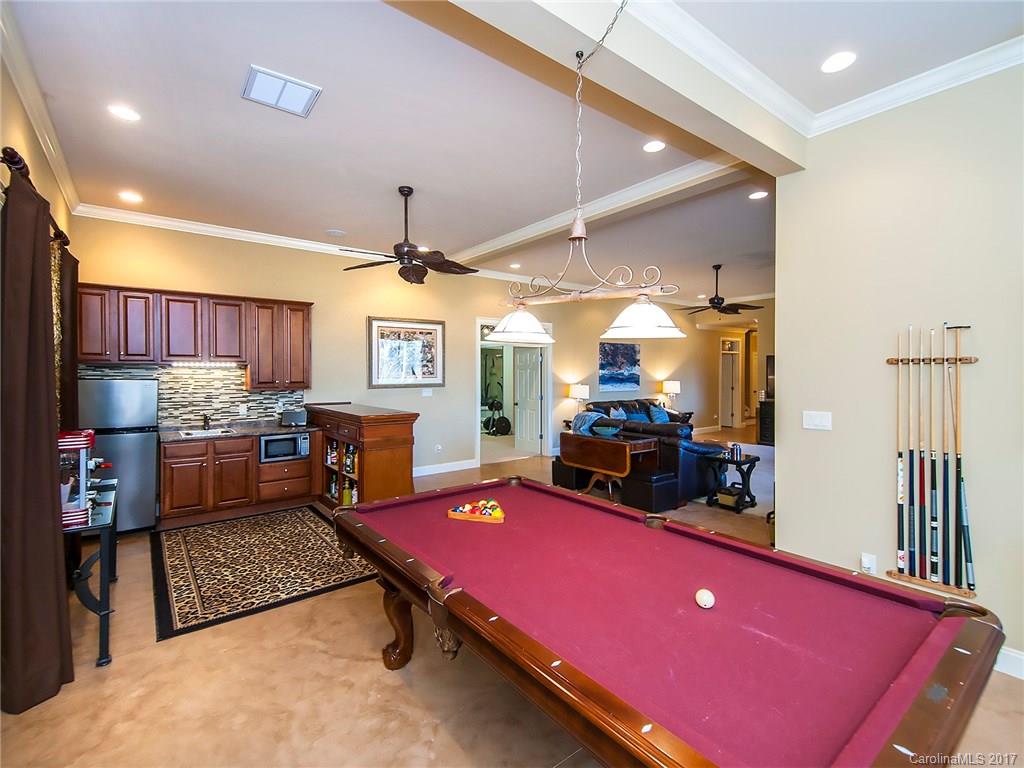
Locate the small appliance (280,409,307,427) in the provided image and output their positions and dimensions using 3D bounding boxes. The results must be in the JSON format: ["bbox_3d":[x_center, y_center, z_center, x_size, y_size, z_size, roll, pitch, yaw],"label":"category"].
[{"bbox_3d":[-2.659,0.414,5.819,0.290,0.190,0.200,-1,2,-17],"label":"small appliance"}]

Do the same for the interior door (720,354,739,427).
[{"bbox_3d":[5.848,0.183,13.316,0.040,2.020,0.780,-1,2,-38],"label":"interior door"}]

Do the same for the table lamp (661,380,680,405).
[{"bbox_3d":[3.618,0.286,10.736,0.400,0.700,0.400,-1,2,-38],"label":"table lamp"}]

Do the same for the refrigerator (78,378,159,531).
[{"bbox_3d":[-4.053,0.730,4.927,0.600,1.550,0.640,-1,2,-38],"label":"refrigerator"}]

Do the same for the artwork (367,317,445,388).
[{"bbox_3d":[-1.577,-0.457,7.200,1.260,1.040,0.040,-1,2,-38],"label":"artwork"}]

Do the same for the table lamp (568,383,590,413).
[{"bbox_3d":[1.275,0.354,8.936,0.390,0.700,0.390,-1,2,-38],"label":"table lamp"}]

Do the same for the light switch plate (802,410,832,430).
[{"bbox_3d":[2.018,0.242,3.130,0.010,0.116,0.170,-1,2,-38],"label":"light switch plate"}]

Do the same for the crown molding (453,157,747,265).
[{"bbox_3d":[0.362,-1.740,5.330,0.100,0.110,4.800,-1,2,-38],"label":"crown molding"}]

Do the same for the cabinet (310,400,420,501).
[{"bbox_3d":[-1.864,0.889,5.622,0.610,1.170,2.220,-1,2,-38],"label":"cabinet"}]

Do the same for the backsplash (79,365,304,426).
[{"bbox_3d":[-3.527,0.112,5.440,2.160,0.690,0.015,-1,2,-38],"label":"backsplash"}]

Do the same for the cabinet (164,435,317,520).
[{"bbox_3d":[-3.096,0.994,5.386,1.450,0.890,0.635,-1,2,-38],"label":"cabinet"}]

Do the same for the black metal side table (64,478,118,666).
[{"bbox_3d":[-2.686,1.120,2.970,0.350,0.760,1.330,-1,2,-38],"label":"black metal side table"}]

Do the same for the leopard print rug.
[{"bbox_3d":[-2.224,1.460,4.171,1.500,0.012,2.400,-1,2,-38],"label":"leopard print rug"}]

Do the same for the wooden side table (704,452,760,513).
[{"bbox_3d":[2.594,1.162,5.624,0.530,0.560,0.520,-1,2,-38],"label":"wooden side table"}]

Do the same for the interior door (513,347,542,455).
[{"bbox_3d":[0.280,0.316,9.060,0.040,2.020,0.760,-1,2,-38],"label":"interior door"}]

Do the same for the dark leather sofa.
[{"bbox_3d":[1.803,0.941,6.778,1.050,0.970,2.150,-1,2,-38],"label":"dark leather sofa"}]

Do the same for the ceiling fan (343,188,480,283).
[{"bbox_3d":[-0.964,-1.399,4.275,1.330,0.740,1.330,-1,2,-38],"label":"ceiling fan"}]

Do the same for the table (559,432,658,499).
[{"bbox_3d":[1.227,1.060,6.135,0.580,0.760,1.180,-1,2,-38],"label":"table"}]

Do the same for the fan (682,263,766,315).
[{"bbox_3d":[3.421,-1.583,7.889,1.420,0.780,1.420,-1,2,-38],"label":"fan"}]

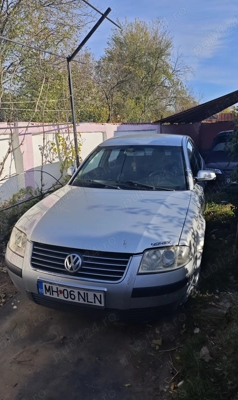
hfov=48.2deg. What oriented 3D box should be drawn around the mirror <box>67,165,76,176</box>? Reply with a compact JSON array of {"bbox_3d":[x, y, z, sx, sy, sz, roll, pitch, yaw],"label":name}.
[{"bbox_3d":[-0.613,-0.395,3.577,0.210,0.160,0.130,3,15,19],"label":"mirror"}]

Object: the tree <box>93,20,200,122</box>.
[{"bbox_3d":[1.636,-6.490,15.810,6.000,7.750,5.800,0,14,6],"label":"tree"}]

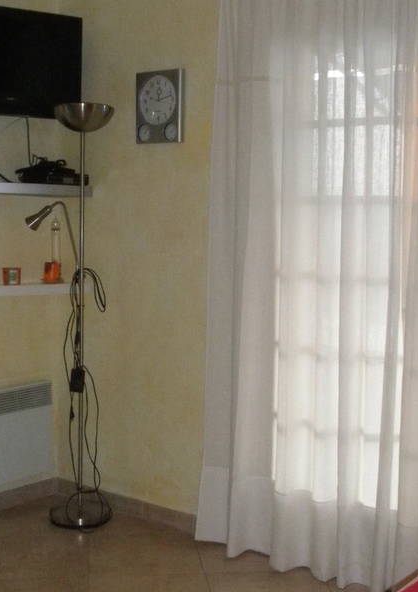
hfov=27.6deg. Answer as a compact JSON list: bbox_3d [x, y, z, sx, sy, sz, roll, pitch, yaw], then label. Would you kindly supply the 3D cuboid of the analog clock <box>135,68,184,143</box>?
[{"bbox_3d":[-0.223,-0.849,3.837,0.254,0.320,0.031,4,5,38],"label":"analog clock"}]

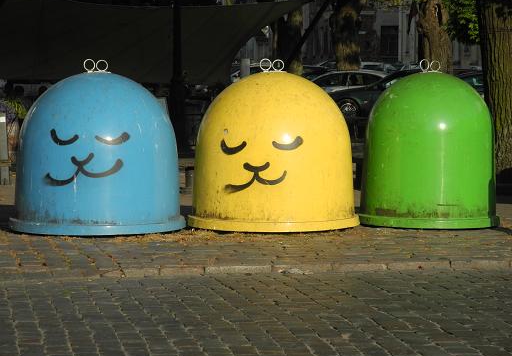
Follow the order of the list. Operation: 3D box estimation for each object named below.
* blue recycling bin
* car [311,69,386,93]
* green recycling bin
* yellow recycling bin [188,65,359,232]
[{"bbox_3d":[-1.484,-0.257,24.050,1.660,1.474,1.660,0,3,7],"label":"blue recycling bin"},{"bbox_3d":[2.750,-2.440,75.500,4.400,1.450,1.800,0,3,-6],"label":"car"},{"bbox_3d":[1.698,-0.292,25.000,1.380,1.487,1.380,0,3,0],"label":"green recycling bin"},{"bbox_3d":[0.175,-0.276,24.500,1.650,1.486,1.650,0,3,9],"label":"yellow recycling bin"}]

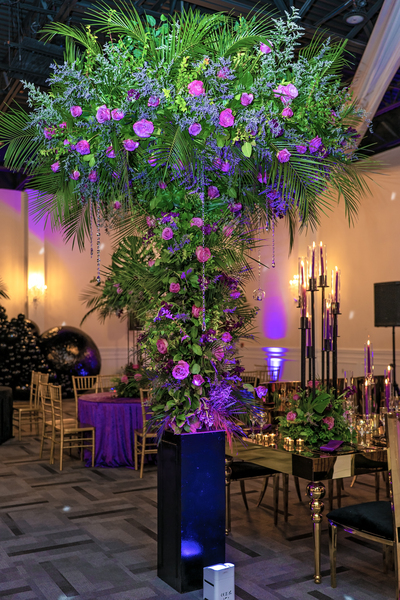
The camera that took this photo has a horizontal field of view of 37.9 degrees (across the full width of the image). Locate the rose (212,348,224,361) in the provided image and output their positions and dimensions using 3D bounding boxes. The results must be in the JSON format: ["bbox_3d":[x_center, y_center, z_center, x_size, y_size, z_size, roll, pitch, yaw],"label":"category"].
[{"bbox_3d":[0.109,0.321,3.440,0.070,0.070,0.064,2,-4,-27],"label":"rose"}]

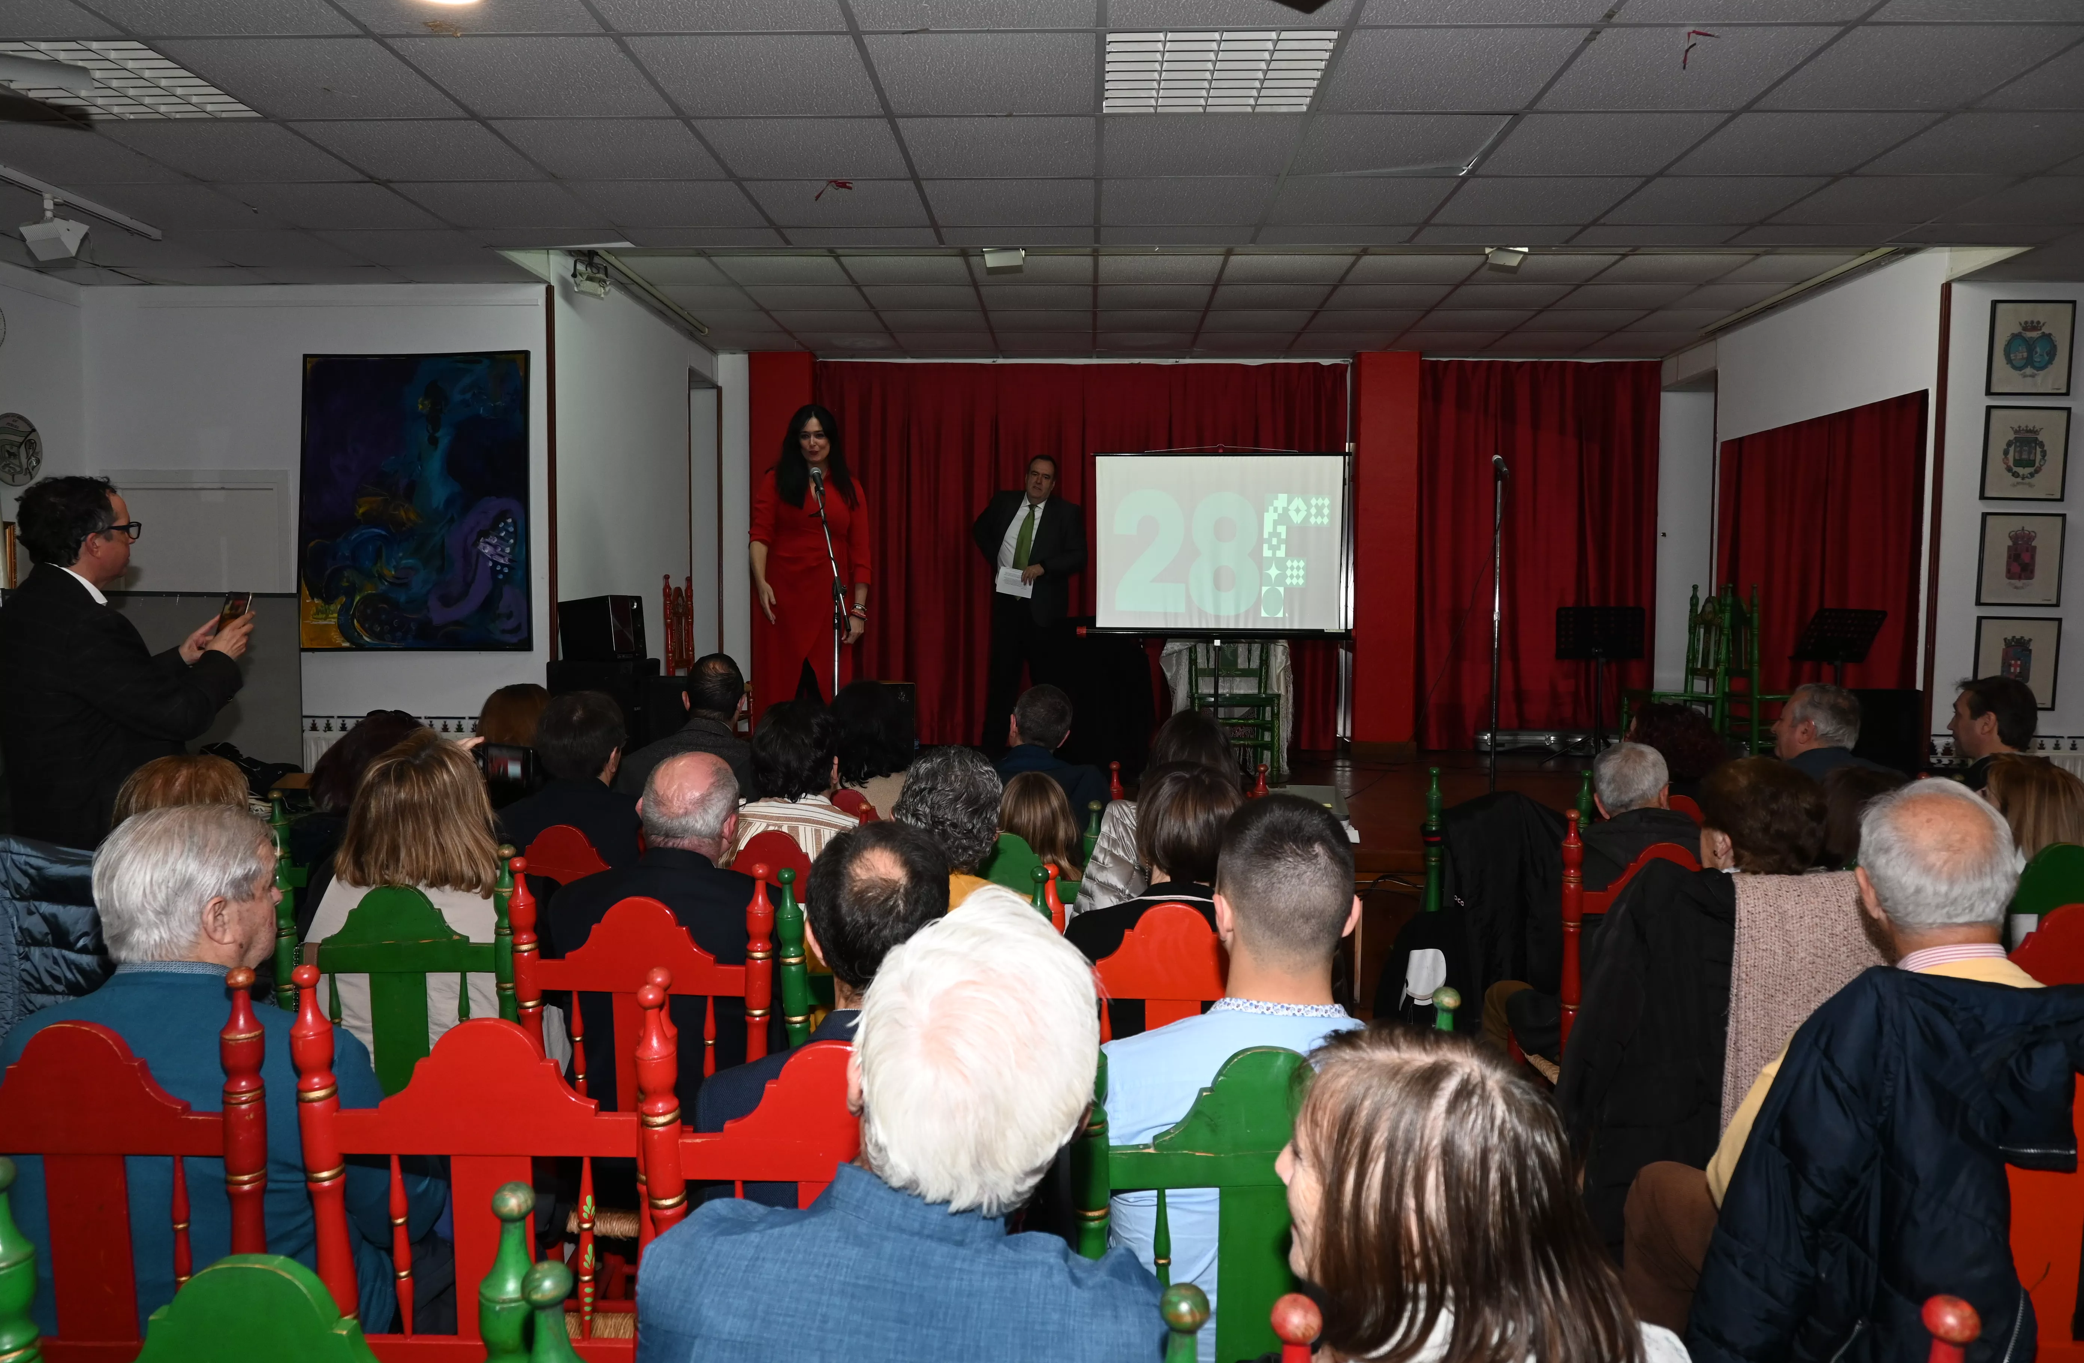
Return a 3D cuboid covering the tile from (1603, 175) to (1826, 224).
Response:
[{"bbox_3d":[2.296,-1.662,4.797,0.600,0.025,0.600,1,3,2],"label":"tile"}]

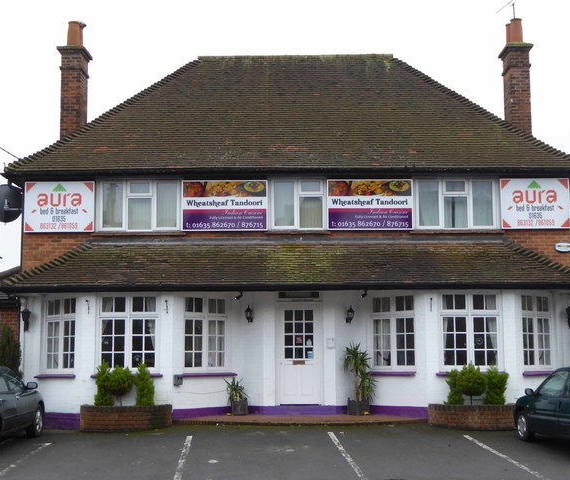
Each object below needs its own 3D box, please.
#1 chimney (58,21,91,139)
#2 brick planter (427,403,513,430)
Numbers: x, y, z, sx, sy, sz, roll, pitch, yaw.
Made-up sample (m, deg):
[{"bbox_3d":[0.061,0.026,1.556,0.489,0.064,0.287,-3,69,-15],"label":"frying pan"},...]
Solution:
[{"bbox_3d":[-4.969,-3.787,23.157,0.600,2.877,0.950,0,-7,1],"label":"chimney"},{"bbox_3d":[3.468,3.288,18.126,1.622,0.490,0.700,0,-7,1],"label":"brick planter"}]

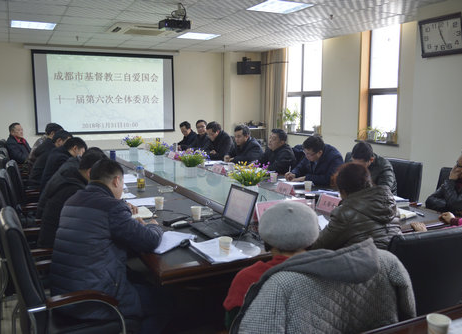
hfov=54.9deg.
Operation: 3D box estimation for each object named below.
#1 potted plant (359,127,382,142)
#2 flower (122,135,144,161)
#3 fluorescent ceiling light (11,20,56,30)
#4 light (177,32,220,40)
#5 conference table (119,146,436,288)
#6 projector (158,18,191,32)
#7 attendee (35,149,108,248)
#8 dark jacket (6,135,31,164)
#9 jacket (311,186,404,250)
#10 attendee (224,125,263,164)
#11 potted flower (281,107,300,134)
[{"bbox_3d":[2.115,-0.496,6.731,0.280,0.230,0.330,-4,9,-26],"label":"potted plant"},{"bbox_3d":[-1.411,-0.320,6.401,0.310,0.275,0.290,-4,9,-26],"label":"flower"},{"bbox_3d":[-2.737,-1.959,6.173,0.562,0.060,0.551,-4,9,-26],"label":"fluorescent ceiling light"},{"bbox_3d":[-0.513,-2.073,7.044,0.600,0.070,0.600,-4,9,-26],"label":"light"},{"bbox_3d":[-0.625,0.440,5.363,2.310,0.750,6.020,-4,9,-26],"label":"conference table"},{"bbox_3d":[-0.611,-1.545,4.855,0.300,0.110,0.260,-4,9,-26],"label":"projector"},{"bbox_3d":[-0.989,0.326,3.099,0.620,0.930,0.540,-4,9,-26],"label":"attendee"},{"bbox_3d":[-2.688,-0.118,5.794,0.450,0.620,0.530,0,8,1],"label":"dark jacket"},{"bbox_3d":[0.692,0.393,2.500,0.490,0.640,0.460,-4,9,-26],"label":"jacket"},{"bbox_3d":[0.157,0.090,5.499,0.750,1.200,0.550,-6,10,-34],"label":"attendee"},{"bbox_3d":[1.172,-0.915,8.658,0.340,0.470,0.360,0,8,0],"label":"potted flower"}]

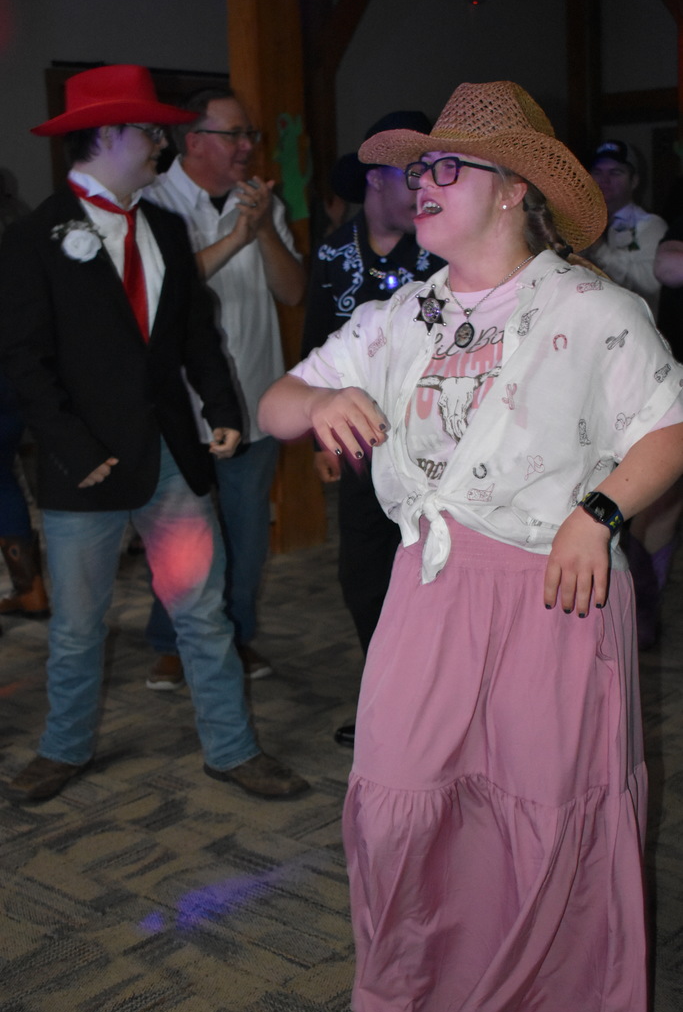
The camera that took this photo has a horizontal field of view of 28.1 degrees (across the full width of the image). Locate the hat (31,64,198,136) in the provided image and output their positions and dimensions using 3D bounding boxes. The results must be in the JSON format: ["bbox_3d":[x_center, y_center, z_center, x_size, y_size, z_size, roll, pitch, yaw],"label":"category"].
[{"bbox_3d":[-0.521,-0.922,3.100,0.380,0.142,0.310,1,14,19],"label":"hat"}]

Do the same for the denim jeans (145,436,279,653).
[{"bbox_3d":[-0.384,0.025,4.100,0.380,0.870,0.300,-8,12,-27],"label":"denim jeans"}]

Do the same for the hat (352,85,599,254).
[{"bbox_3d":[0.229,-0.541,2.060,0.395,0.175,0.340,15,-9,-31],"label":"hat"}]

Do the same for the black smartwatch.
[{"bbox_3d":[0.416,0.011,2.170,0.068,0.040,0.056,39,-10,23],"label":"black smartwatch"}]

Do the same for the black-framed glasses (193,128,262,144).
[{"bbox_3d":[-0.317,-1.028,3.800,0.145,0.046,0.142,11,15,23],"label":"black-framed glasses"}]

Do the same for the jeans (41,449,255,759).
[{"bbox_3d":[-0.506,0.195,3.398,0.480,0.880,0.350,-6,12,-20],"label":"jeans"}]

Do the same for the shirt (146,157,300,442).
[{"bbox_3d":[-0.341,-0.593,3.880,0.500,0.800,0.350,-12,17,-39],"label":"shirt"}]

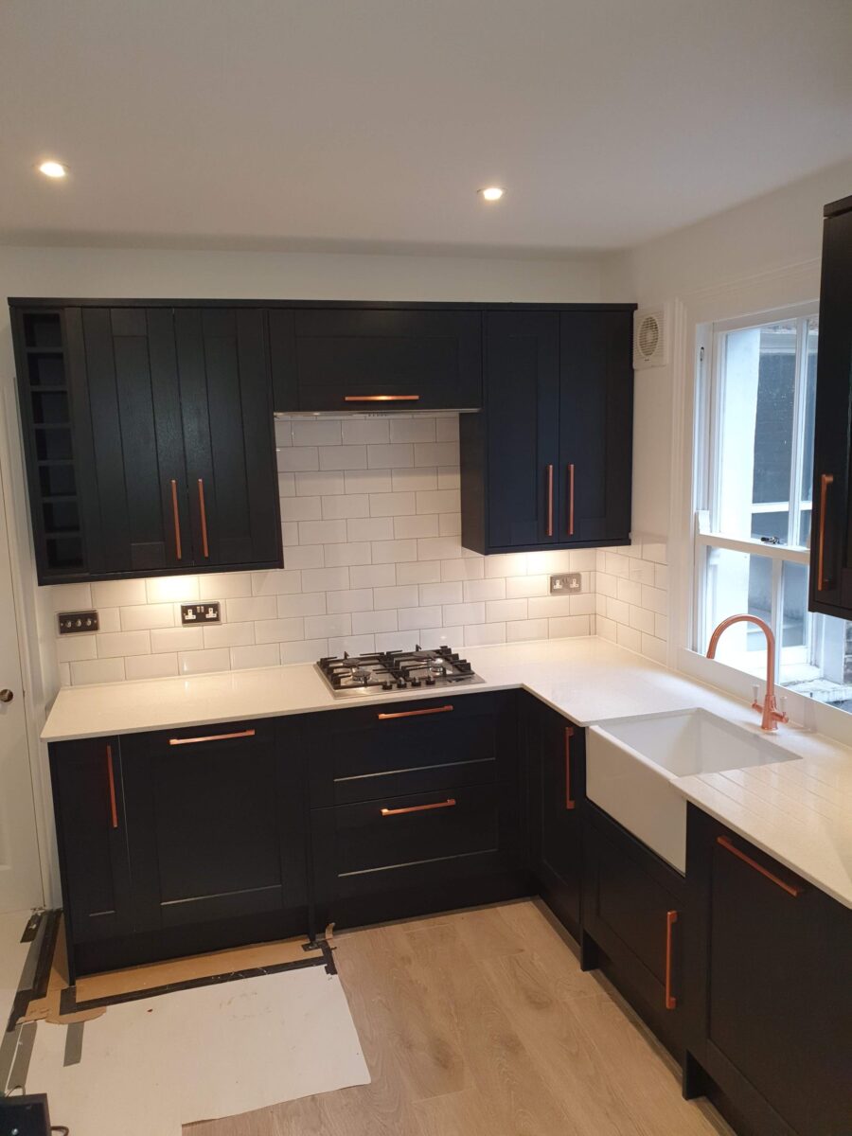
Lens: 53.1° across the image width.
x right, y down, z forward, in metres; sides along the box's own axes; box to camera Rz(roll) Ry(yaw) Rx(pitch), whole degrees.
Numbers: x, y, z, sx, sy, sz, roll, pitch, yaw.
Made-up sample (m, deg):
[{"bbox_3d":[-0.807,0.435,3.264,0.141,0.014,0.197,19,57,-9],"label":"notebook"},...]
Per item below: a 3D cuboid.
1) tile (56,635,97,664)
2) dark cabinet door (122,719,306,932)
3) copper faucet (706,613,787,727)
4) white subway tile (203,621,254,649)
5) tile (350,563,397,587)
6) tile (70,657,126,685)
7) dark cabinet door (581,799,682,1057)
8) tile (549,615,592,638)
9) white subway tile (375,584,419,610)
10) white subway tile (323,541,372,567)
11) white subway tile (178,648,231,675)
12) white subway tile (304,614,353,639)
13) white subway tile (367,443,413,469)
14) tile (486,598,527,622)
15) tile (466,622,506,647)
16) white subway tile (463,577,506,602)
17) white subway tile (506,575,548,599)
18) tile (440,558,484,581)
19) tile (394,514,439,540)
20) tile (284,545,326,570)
[{"bbox_3d":[-1.355,0.311,3.318,0.136,0.099,0.008,-4,9,-16],"label":"tile"},{"bbox_3d":[-0.725,0.880,2.972,0.596,0.714,0.025,-4,8,-16],"label":"dark cabinet door"},{"bbox_3d":[0.954,0.319,2.572,0.251,0.364,0.166,-4,8,-16],"label":"copper faucet"},{"bbox_3d":[-0.805,0.272,3.475,0.200,0.099,0.008,-4,9,-16],"label":"white subway tile"},{"bbox_3d":[-0.225,0.035,3.584,0.198,0.098,0.010,-4,8,-16],"label":"tile"},{"bbox_3d":[-1.279,0.405,3.340,0.199,0.097,0.010,-4,8,-16],"label":"tile"},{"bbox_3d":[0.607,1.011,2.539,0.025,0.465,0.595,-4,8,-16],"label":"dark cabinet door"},{"bbox_3d":[0.650,0.267,3.872,0.198,0.098,0.010,-4,8,-16],"label":"tile"},{"bbox_3d":[-0.129,0.126,3.654,0.200,0.099,0.008,-4,9,-16],"label":"white subway tile"},{"bbox_3d":[-0.327,-0.057,3.570,0.200,0.100,0.010,-4,8,-16],"label":"white subway tile"},{"bbox_3d":[-0.896,0.379,3.461,0.200,0.098,0.009,-4,8,-16],"label":"white subway tile"},{"bbox_3d":[-0.411,0.244,3.556,0.198,0.098,0.010,-4,8,-16],"label":"white subway tile"},{"bbox_3d":[-0.144,-0.467,3.563,0.200,0.099,0.008,-4,9,-16],"label":"white subway tile"},{"bbox_3d":[0.360,0.192,3.807,0.200,0.100,0.010,-4,8,-16],"label":"tile"},{"bbox_3d":[0.267,0.297,3.792,0.200,0.100,0.010,-4,8,-16],"label":"tile"},{"bbox_3d":[0.260,0.100,3.765,0.200,0.100,0.010,-4,8,-16],"label":"white subway tile"},{"bbox_3d":[0.452,0.085,3.821,0.200,0.099,0.008,-4,9,-16],"label":"white subway tile"},{"bbox_3d":[0.161,0.008,3.723,0.200,0.100,0.010,-4,8,-16],"label":"tile"},{"bbox_3d":[-0.039,-0.176,3.640,0.200,0.100,0.010,-4,8,-16],"label":"tile"},{"bbox_3d":[-0.520,-0.043,3.515,0.200,0.100,0.010,-4,8,-16],"label":"tile"}]

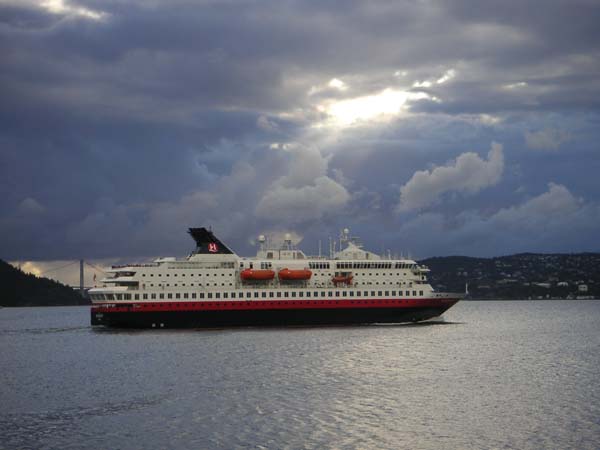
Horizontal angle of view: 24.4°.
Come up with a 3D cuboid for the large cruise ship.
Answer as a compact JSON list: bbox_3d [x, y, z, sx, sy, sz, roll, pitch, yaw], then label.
[{"bbox_3d":[-2.349,15.880,423.551,122.800,29.200,19.500,1,-3,-27],"label":"large cruise ship"}]

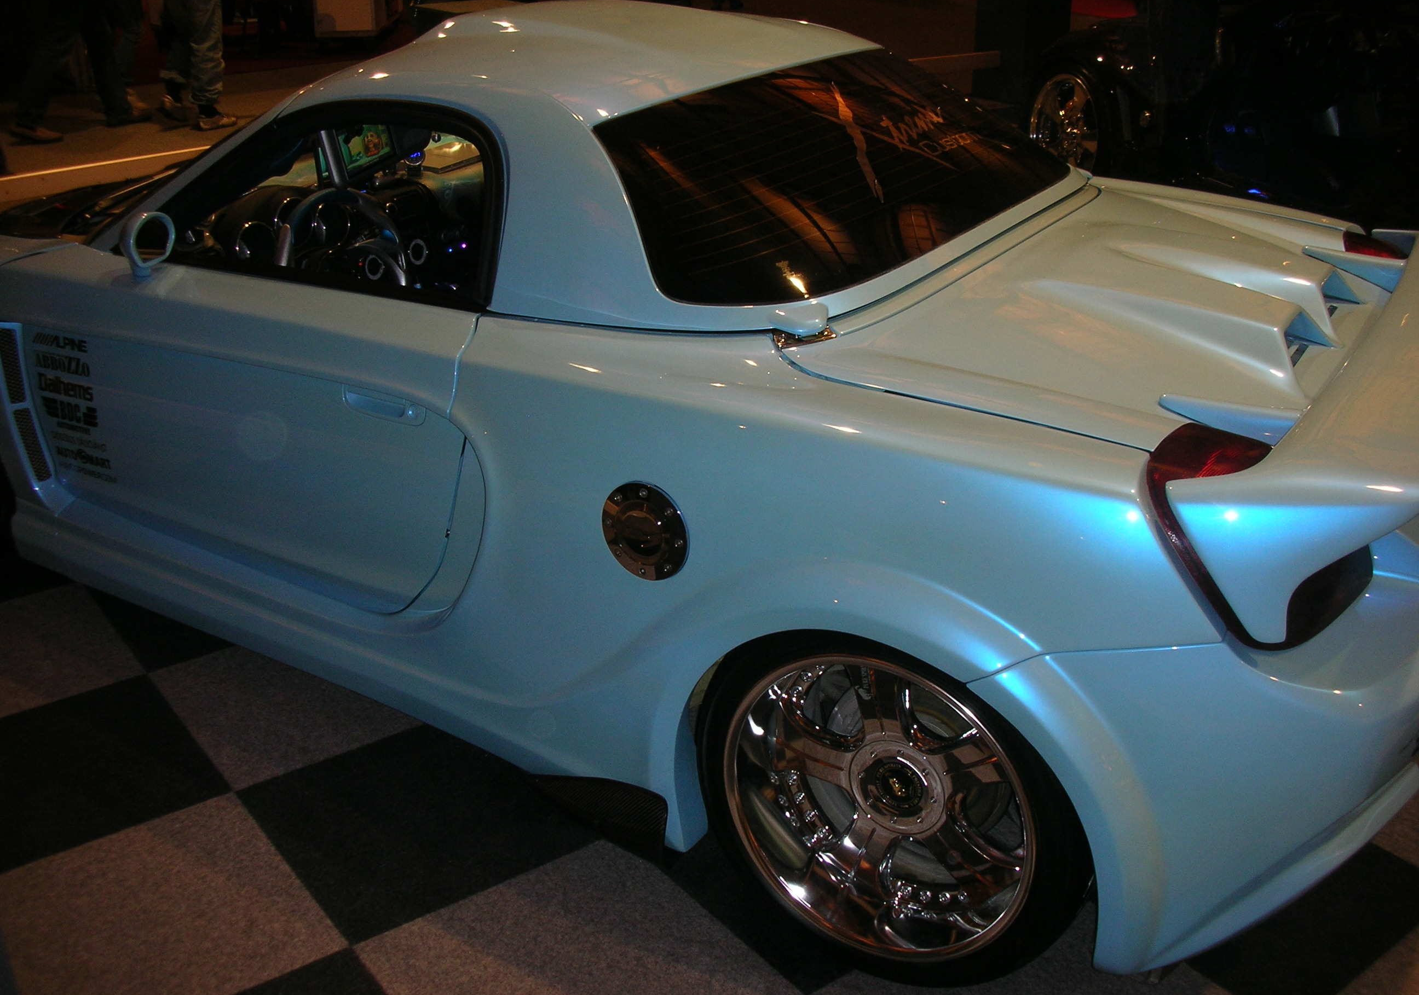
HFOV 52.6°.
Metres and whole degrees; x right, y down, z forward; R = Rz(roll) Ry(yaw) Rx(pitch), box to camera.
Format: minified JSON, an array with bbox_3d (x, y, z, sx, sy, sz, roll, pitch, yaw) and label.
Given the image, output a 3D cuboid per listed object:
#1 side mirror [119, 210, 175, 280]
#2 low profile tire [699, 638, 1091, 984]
[{"bbox_3d":[-1.016,-0.459,2.579,0.070,0.122,0.103,11,26,22],"label":"side mirror"},{"bbox_3d":[0.285,0.418,2.140,0.614,0.614,0.230,14,25,27],"label":"low profile tire"}]

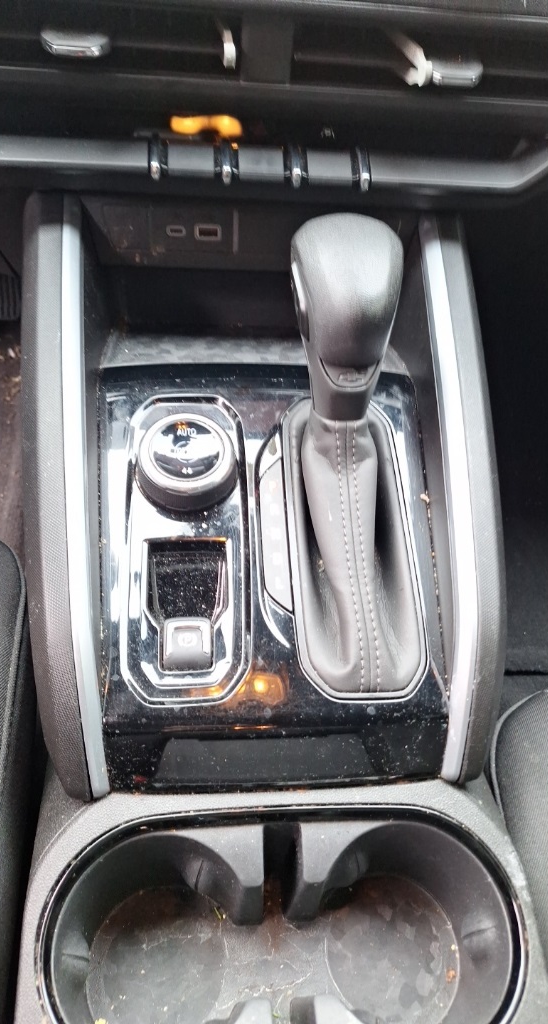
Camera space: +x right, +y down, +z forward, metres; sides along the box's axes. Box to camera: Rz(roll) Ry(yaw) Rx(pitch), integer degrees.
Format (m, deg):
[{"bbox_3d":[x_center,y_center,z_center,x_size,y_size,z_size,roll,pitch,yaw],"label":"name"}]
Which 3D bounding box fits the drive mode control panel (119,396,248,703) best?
[{"bbox_3d":[-0.049,0.009,0.380,0.070,0.030,0.188,0,65,-6],"label":"drive mode control panel"}]

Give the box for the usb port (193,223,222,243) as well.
[{"bbox_3d":[-0.044,-0.188,0.457,0.018,0.011,0.008,0,50,-6],"label":"usb port"}]

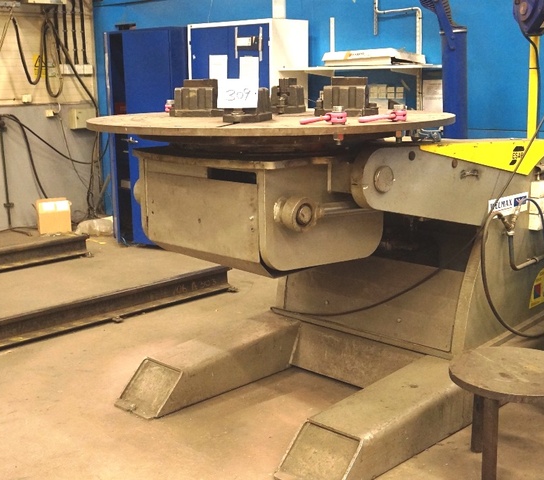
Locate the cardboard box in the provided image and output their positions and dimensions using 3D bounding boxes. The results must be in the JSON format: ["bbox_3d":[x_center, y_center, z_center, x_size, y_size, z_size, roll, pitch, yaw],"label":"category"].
[{"bbox_3d":[-2.305,-0.253,8.241,0.304,0.328,0.220,-6,13,-23],"label":"cardboard box"}]

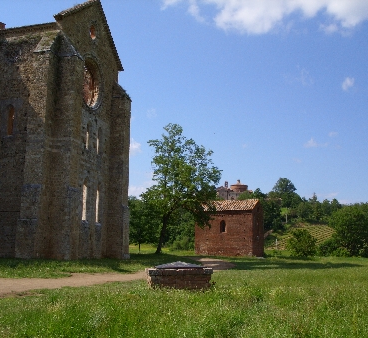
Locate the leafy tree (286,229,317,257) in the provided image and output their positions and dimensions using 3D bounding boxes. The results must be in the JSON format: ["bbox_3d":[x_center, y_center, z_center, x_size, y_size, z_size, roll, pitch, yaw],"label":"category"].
[{"bbox_3d":[11.267,7.007,47.001,2.853,2.682,2.710,-2,-9,13],"label":"leafy tree"}]

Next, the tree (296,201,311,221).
[{"bbox_3d":[49.560,17.403,205.003,6.636,8.703,6.636,-2,-9,13],"label":"tree"}]

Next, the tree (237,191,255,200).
[{"bbox_3d":[42.990,19.935,340.002,13.757,10.359,13.069,-1,-9,7],"label":"tree"}]

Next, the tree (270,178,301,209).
[{"bbox_3d":[57.496,14.680,280.008,18.127,18.783,18.127,-1,-9,12],"label":"tree"}]

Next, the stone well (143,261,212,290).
[{"bbox_3d":[-0.183,3.615,16.967,2.100,0.900,1.700,2,-9,-9],"label":"stone well"}]

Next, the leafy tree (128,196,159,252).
[{"bbox_3d":[-4.784,6.176,55.004,4.117,6.254,4.117,1,-9,-5],"label":"leafy tree"}]

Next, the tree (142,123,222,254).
[{"bbox_3d":[-0.151,1.807,50.023,7.890,13.397,7.495,0,-9,0],"label":"tree"}]

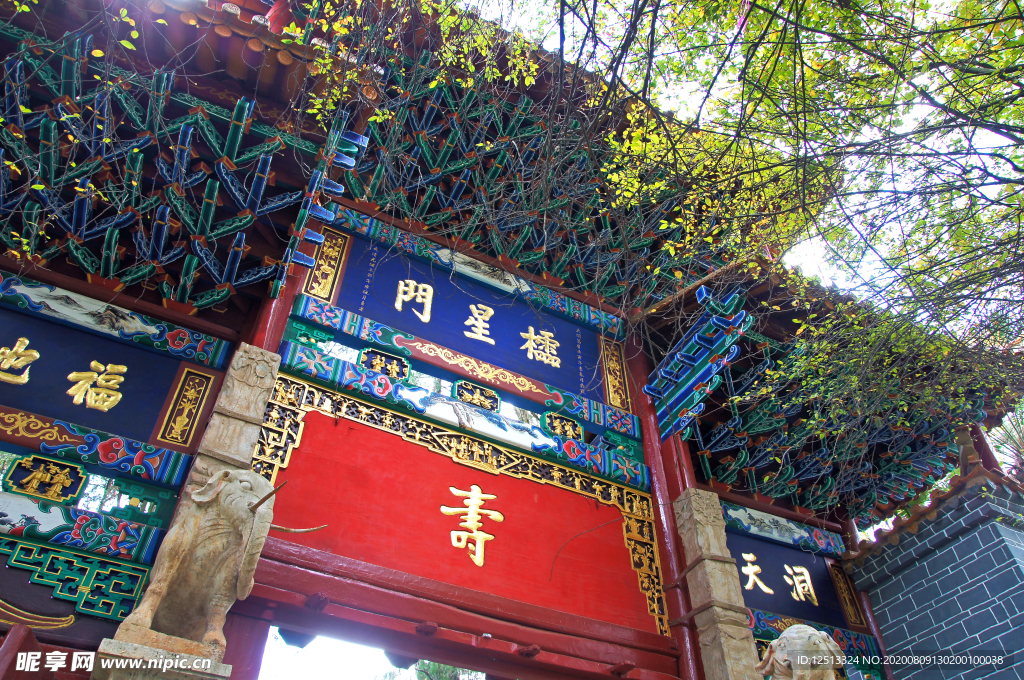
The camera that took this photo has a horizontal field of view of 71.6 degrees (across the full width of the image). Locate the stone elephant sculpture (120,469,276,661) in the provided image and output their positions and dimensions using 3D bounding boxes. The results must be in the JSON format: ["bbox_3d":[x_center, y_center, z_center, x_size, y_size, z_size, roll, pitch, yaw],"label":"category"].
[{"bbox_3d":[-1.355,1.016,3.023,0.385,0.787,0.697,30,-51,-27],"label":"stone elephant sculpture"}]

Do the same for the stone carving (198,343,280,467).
[{"bbox_3d":[-1.607,0.407,4.238,0.287,0.779,0.205,21,-47,-19],"label":"stone carving"}]

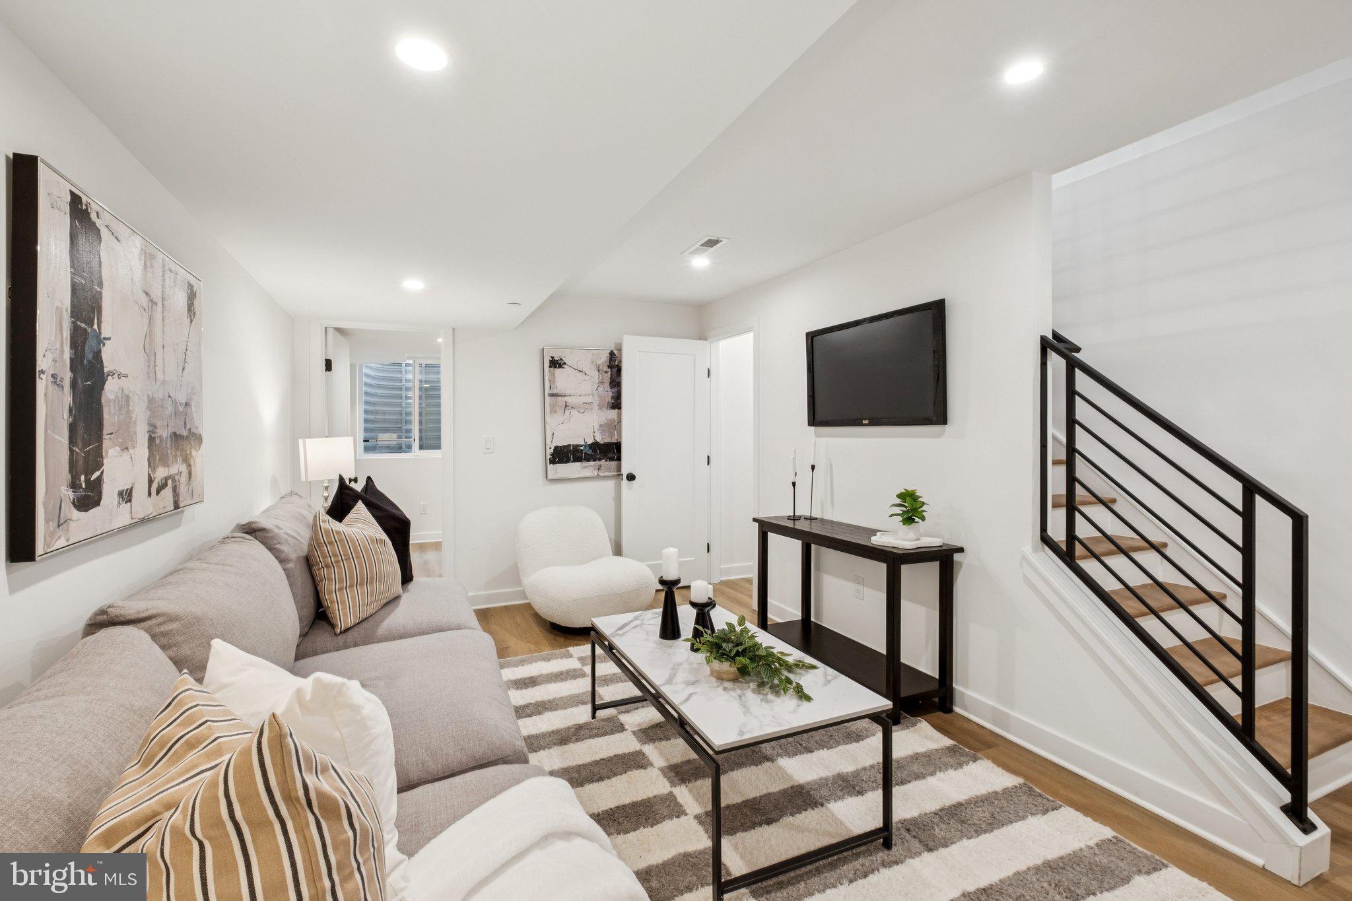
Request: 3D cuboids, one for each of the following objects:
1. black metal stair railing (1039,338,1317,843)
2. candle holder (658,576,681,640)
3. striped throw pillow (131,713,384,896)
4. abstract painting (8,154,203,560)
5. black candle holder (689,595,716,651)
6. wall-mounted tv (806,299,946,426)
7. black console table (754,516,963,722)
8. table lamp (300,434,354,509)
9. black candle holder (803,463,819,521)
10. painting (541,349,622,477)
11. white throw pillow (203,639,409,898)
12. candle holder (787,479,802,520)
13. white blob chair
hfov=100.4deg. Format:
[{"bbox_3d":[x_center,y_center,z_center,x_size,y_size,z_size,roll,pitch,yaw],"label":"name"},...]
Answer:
[{"bbox_3d":[1.693,0.312,1.985,0.080,1.550,0.790,-1,2,-24],"label":"black metal stair railing"},{"bbox_3d":[-0.023,0.638,2.272,0.090,0.232,0.090,0,1,0],"label":"candle holder"},{"bbox_3d":[-0.530,0.560,0.740,0.440,0.430,0.170,1,16,34],"label":"striped throw pillow"},{"bbox_3d":[-1.419,-0.185,1.479,0.040,0.755,0.965,0,1,-25],"label":"abstract painting"},{"bbox_3d":[0.097,0.673,2.180,0.086,0.185,0.086,0,1,0],"label":"black candle holder"},{"bbox_3d":[1.032,-0.413,2.986,0.070,0.570,0.965,0,1,-25],"label":"wall-mounted tv"},{"bbox_3d":[0.910,0.817,3.090,0.370,0.755,1.210,-1,2,-24],"label":"black console table"},{"bbox_3d":[-1.850,0.235,3.000,0.280,0.630,0.200,-1,2,-38],"label":"table lamp"},{"bbox_3d":[0.815,0.255,3.397,0.080,0.320,0.080,0,1,0],"label":"black candle holder"},{"bbox_3d":[-0.650,-0.285,4.380,0.750,0.985,0.045,-1,2,-24],"label":"painting"},{"bbox_3d":[-0.668,0.586,1.037,0.420,0.440,0.170,0,14,20],"label":"white throw pillow"},{"bbox_3d":[0.735,0.312,3.500,0.083,0.235,0.083,0,1,0],"label":"candle holder"},{"bbox_3d":[-0.600,0.775,3.764,0.800,0.760,0.840,-1,1,-42],"label":"white blob chair"}]

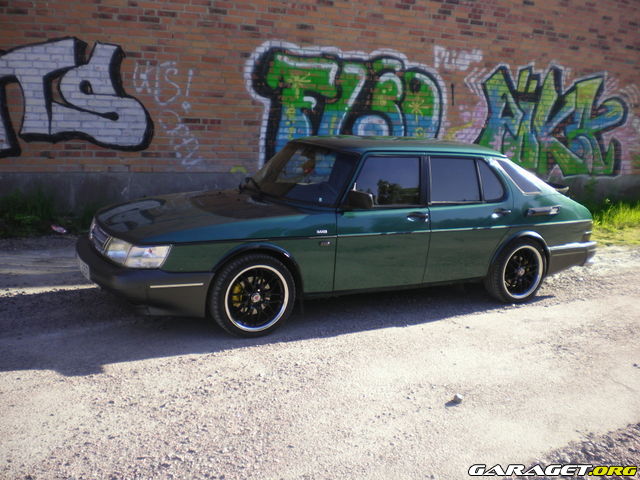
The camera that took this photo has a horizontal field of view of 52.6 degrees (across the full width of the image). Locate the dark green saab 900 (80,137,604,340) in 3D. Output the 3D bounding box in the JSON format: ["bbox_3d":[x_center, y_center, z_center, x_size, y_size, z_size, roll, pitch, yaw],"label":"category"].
[{"bbox_3d":[0.320,-0.200,5.720,4.685,1.415,1.700,-3,12,-28],"label":"dark green saab 900"}]

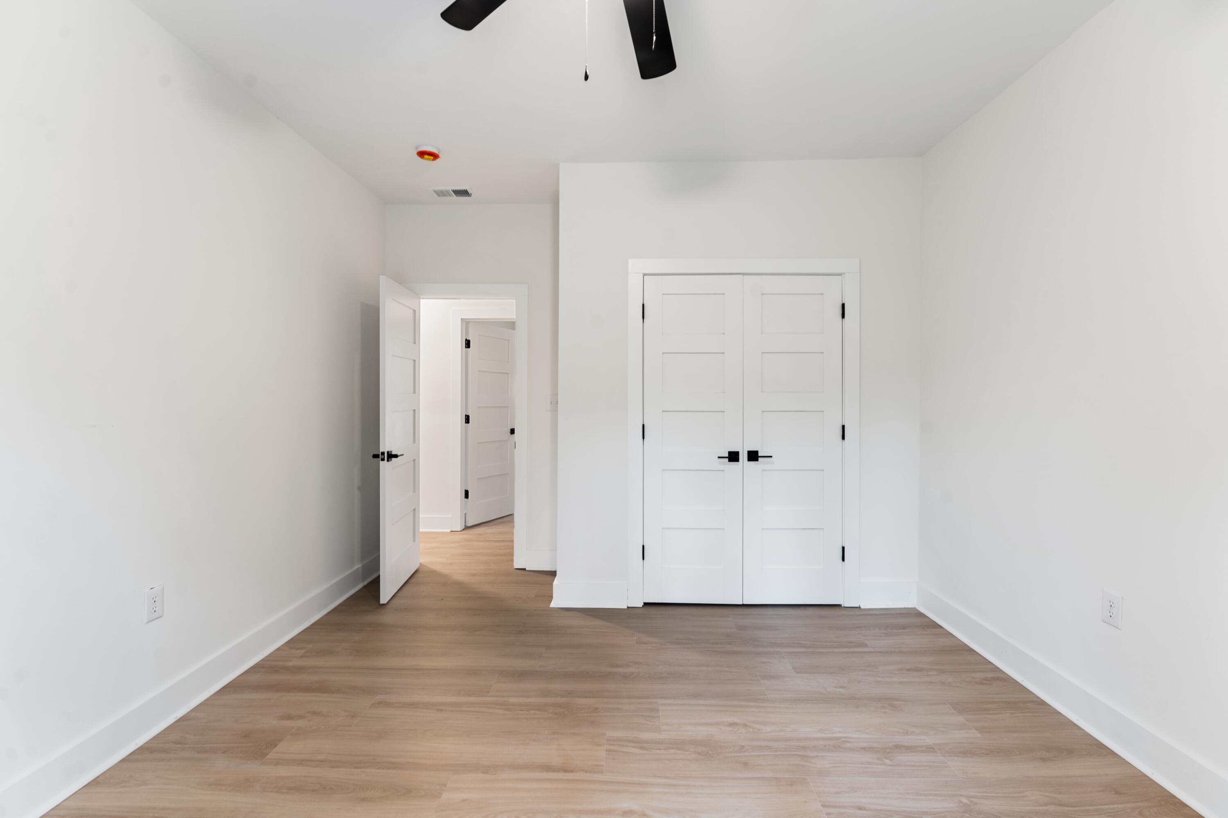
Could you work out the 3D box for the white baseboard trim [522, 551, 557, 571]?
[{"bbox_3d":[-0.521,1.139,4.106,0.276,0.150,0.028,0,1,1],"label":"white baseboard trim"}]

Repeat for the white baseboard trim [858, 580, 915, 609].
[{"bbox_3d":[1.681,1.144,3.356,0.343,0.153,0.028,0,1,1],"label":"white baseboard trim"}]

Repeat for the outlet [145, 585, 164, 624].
[{"bbox_3d":[-1.790,0.759,2.131,0.008,0.121,0.078,0,1,1],"label":"outlet"}]

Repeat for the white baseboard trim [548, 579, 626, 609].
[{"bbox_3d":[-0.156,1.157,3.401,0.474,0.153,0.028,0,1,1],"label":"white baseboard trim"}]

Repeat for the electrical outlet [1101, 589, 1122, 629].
[{"bbox_3d":[1.857,0.749,2.039,0.008,0.121,0.078,0,1,1],"label":"electrical outlet"}]

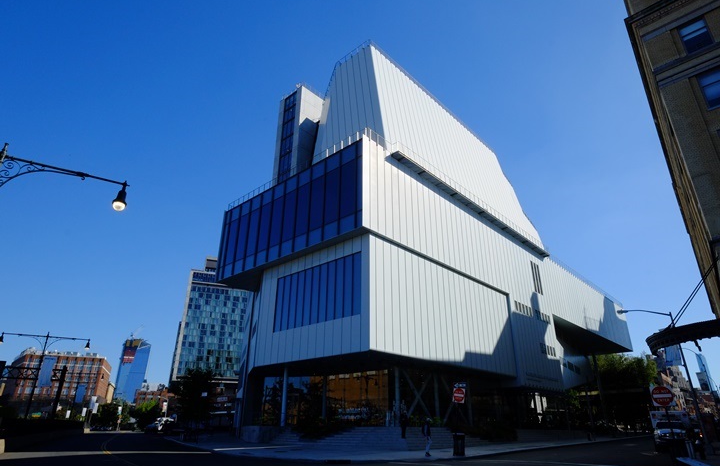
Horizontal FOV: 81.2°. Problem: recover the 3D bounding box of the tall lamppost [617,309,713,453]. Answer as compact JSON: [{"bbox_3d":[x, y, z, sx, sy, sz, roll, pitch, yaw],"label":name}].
[{"bbox_3d":[18.970,8.951,26.467,3.105,8.727,0.400,-20,-31,39],"label":"tall lamppost"}]

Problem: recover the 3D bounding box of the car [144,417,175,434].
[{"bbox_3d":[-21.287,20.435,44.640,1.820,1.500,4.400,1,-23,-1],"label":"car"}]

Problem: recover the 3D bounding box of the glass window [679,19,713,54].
[{"bbox_3d":[18.595,-10.865,23.304,1.190,1.855,0.150,-20,-31,39],"label":"glass window"}]

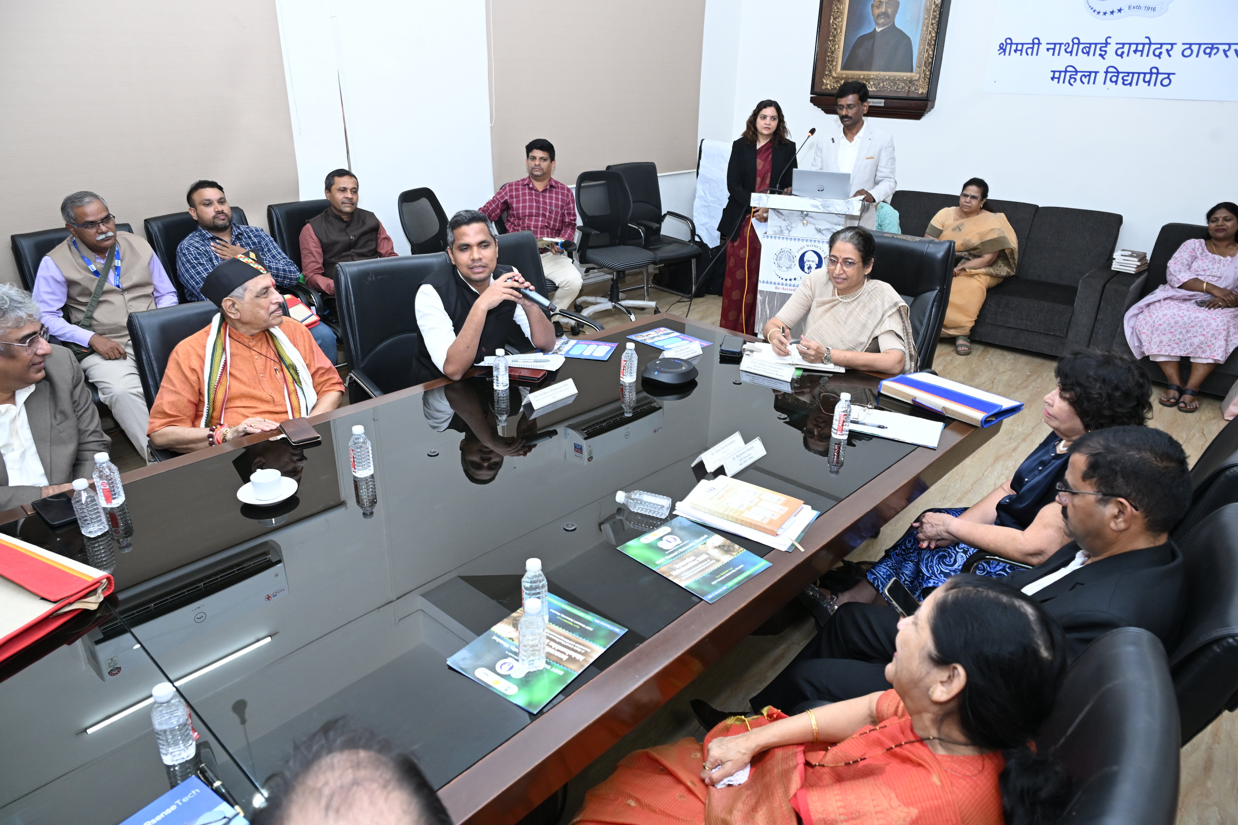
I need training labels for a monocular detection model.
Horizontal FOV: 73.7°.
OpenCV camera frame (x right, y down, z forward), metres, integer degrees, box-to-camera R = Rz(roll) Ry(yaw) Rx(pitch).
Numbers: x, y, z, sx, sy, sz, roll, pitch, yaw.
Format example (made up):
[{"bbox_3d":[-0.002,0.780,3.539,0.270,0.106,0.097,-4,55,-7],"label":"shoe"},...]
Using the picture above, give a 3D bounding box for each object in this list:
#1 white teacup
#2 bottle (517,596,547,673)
[{"bbox_3d":[-0.906,0.184,2.118,0.075,0.055,0.095,-18,30,-39],"label":"white teacup"},{"bbox_3d":[-0.162,0.412,1.541,0.055,0.139,0.055,-2,23,-6],"label":"bottle"}]

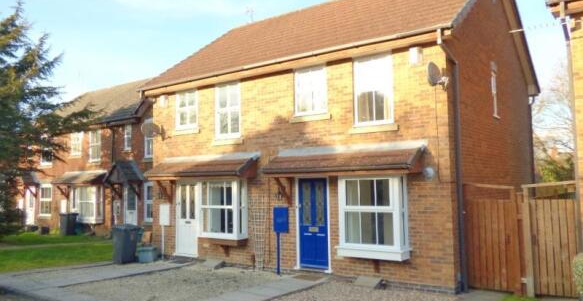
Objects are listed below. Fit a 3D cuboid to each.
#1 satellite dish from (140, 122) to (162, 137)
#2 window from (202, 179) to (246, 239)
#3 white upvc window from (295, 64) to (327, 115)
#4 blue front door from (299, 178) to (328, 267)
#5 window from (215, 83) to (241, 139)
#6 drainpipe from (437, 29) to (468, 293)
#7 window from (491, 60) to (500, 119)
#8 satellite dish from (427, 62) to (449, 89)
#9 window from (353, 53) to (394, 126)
[{"bbox_3d":[-3.988,-0.614,13.482,0.533,0.463,0.382,2,-4,-38],"label":"satellite dish"},{"bbox_3d":[-1.685,1.479,11.823,1.328,1.428,0.422,-4,-4,37],"label":"window"},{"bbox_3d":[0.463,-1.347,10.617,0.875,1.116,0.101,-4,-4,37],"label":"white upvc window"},{"bbox_3d":[0.507,1.621,10.454,0.835,2.032,0.091,-4,-4,37],"label":"blue front door"},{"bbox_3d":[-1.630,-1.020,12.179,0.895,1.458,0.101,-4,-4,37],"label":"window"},{"bbox_3d":[2.971,0.212,8.690,0.151,4.828,0.754,-4,-4,37],"label":"drainpipe"},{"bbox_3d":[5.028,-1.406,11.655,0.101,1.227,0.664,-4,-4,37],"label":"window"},{"bbox_3d":[2.664,-1.413,8.572,0.352,0.463,0.473,-5,-5,45],"label":"satellite dish"},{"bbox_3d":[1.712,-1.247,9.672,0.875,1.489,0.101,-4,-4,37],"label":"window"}]

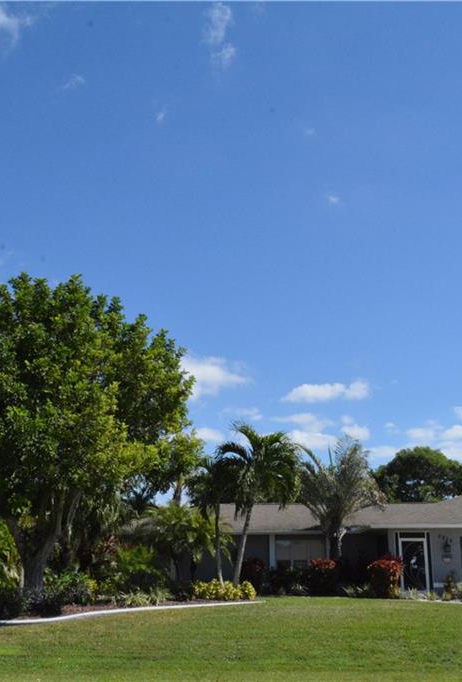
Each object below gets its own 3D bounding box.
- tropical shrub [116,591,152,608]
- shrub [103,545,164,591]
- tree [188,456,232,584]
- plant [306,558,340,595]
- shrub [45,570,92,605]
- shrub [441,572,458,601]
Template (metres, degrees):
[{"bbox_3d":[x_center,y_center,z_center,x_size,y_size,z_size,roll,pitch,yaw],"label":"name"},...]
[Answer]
[{"bbox_3d":[-3.133,8.289,24.668,1.160,0.520,0.900,0,-16,0],"label":"tropical shrub"},{"bbox_3d":[-3.445,8.066,27.125,2.260,1.690,1.800,0,-16,0],"label":"shrub"},{"bbox_3d":[-0.582,6.381,27.090,1.900,4.740,1.900,0,-16,0],"label":"tree"},{"bbox_3d":[3.464,8.940,29.065,1.290,1.360,1.200,0,-16,0],"label":"plant"},{"bbox_3d":[-5.781,8.741,27.146,1.697,1.200,1.527,0,-16,0],"label":"shrub"},{"bbox_3d":[7.677,8.624,26.975,0.560,0.940,0.550,0,-16,0],"label":"shrub"}]

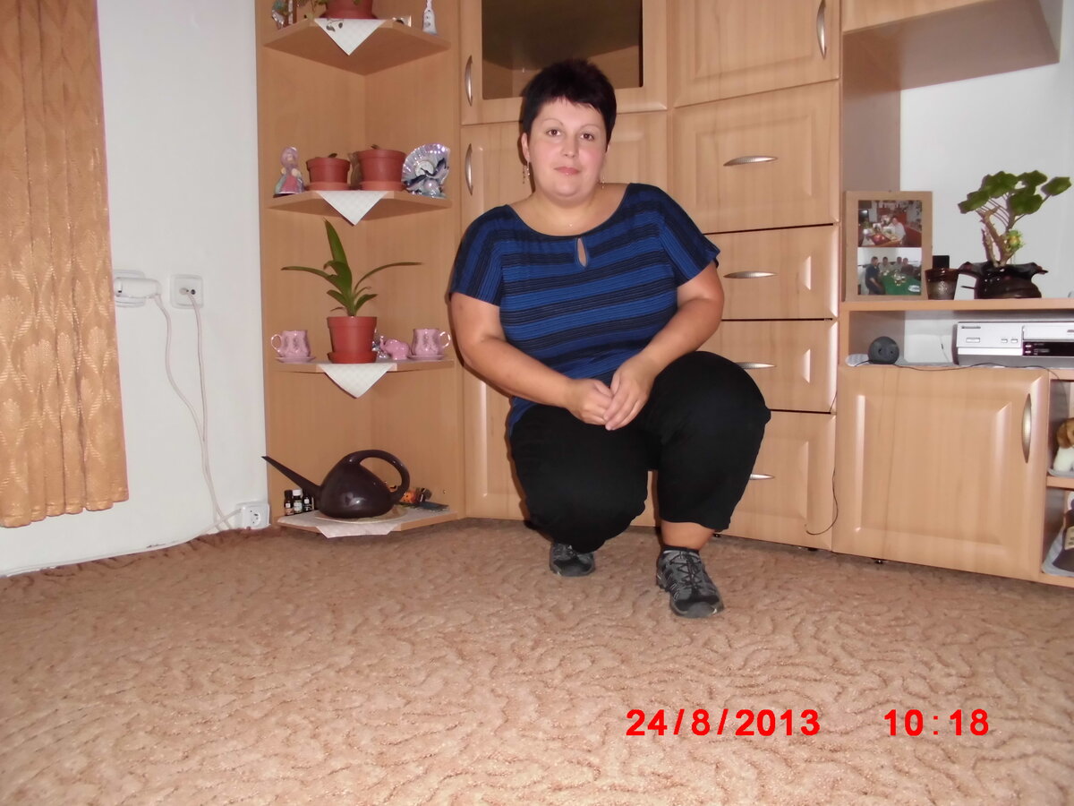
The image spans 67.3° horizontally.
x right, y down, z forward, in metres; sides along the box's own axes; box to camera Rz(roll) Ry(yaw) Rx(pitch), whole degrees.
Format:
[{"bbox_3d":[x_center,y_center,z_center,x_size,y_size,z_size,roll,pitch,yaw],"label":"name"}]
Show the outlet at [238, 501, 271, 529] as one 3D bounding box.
[{"bbox_3d":[-0.748,0.300,2.137,0.040,0.078,0.080,3,6,39],"label":"outlet"}]

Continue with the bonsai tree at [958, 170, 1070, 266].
[{"bbox_3d":[1.005,-0.388,1.699,0.207,0.199,0.190,2,5,30],"label":"bonsai tree"}]

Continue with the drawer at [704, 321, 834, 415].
[{"bbox_3d":[0.518,-0.091,1.934,0.405,0.215,0.040,3,6,37],"label":"drawer"}]

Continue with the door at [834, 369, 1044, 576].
[{"bbox_3d":[0.839,0.134,1.702,0.397,0.414,0.035,3,6,37],"label":"door"}]

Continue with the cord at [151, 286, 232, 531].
[{"bbox_3d":[-0.842,0.026,2.000,0.040,0.600,0.208,3,6,39],"label":"cord"}]

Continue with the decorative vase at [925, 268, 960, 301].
[{"bbox_3d":[0.871,-0.253,1.738,0.066,0.071,0.066,2,5,26],"label":"decorative vase"}]

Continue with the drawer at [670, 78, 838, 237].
[{"bbox_3d":[0.511,-0.561,1.901,0.403,0.313,0.040,3,6,37],"label":"drawer"}]

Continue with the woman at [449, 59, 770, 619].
[{"bbox_3d":[0.136,-0.151,1.658,0.580,1.040,0.550,-1,5,-6],"label":"woman"}]

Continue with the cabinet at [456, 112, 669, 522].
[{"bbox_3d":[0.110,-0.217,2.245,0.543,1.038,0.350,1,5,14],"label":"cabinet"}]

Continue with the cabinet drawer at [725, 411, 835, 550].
[{"bbox_3d":[0.520,0.171,1.951,0.404,0.310,0.035,3,6,37],"label":"cabinet drawer"}]

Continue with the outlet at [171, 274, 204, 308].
[{"bbox_3d":[-0.853,-0.274,1.981,0.022,0.084,0.085,3,6,39],"label":"outlet"}]

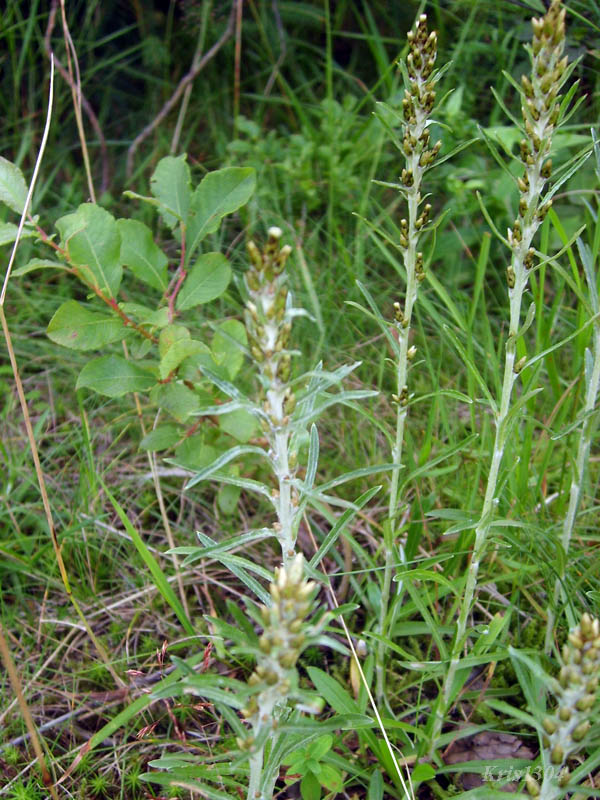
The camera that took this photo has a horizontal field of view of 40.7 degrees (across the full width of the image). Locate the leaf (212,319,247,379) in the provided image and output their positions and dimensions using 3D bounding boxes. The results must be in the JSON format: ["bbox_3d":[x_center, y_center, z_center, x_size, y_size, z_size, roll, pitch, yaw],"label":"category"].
[{"bbox_3d":[-0.041,-0.031,0.496,0.020,0.038,0.006,2,-12,-4],"label":"leaf"}]

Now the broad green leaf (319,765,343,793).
[{"bbox_3d":[0.015,0.198,0.422,0.011,0.003,0.020,-29,35,-26],"label":"broad green leaf"}]

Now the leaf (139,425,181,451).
[{"bbox_3d":[-0.084,0.023,0.487,0.029,0.005,0.017,-16,64,-31],"label":"leaf"}]

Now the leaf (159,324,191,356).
[{"bbox_3d":[-0.075,-0.034,0.479,0.020,0.023,0.005,4,-5,-6],"label":"leaf"}]

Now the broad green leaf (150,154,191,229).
[{"bbox_3d":[-0.076,-0.124,0.480,0.022,0.042,0.007,-3,0,-8],"label":"broad green leaf"}]

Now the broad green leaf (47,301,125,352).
[{"bbox_3d":[-0.122,-0.043,0.463,0.044,0.026,0.009,-7,-14,-20],"label":"broad green leaf"}]

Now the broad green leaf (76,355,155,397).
[{"bbox_3d":[-0.107,-0.014,0.471,0.045,0.008,0.026,-5,72,-23],"label":"broad green leaf"}]

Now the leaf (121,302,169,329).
[{"bbox_3d":[-0.091,-0.050,0.480,0.031,0.006,0.016,17,62,-19],"label":"leaf"}]

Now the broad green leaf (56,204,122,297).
[{"bbox_3d":[-0.119,-0.085,0.461,0.030,0.051,0.010,-19,2,-13],"label":"broad green leaf"}]

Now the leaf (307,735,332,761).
[{"bbox_3d":[0.011,0.185,0.430,0.010,0.003,0.018,32,50,29],"label":"leaf"}]

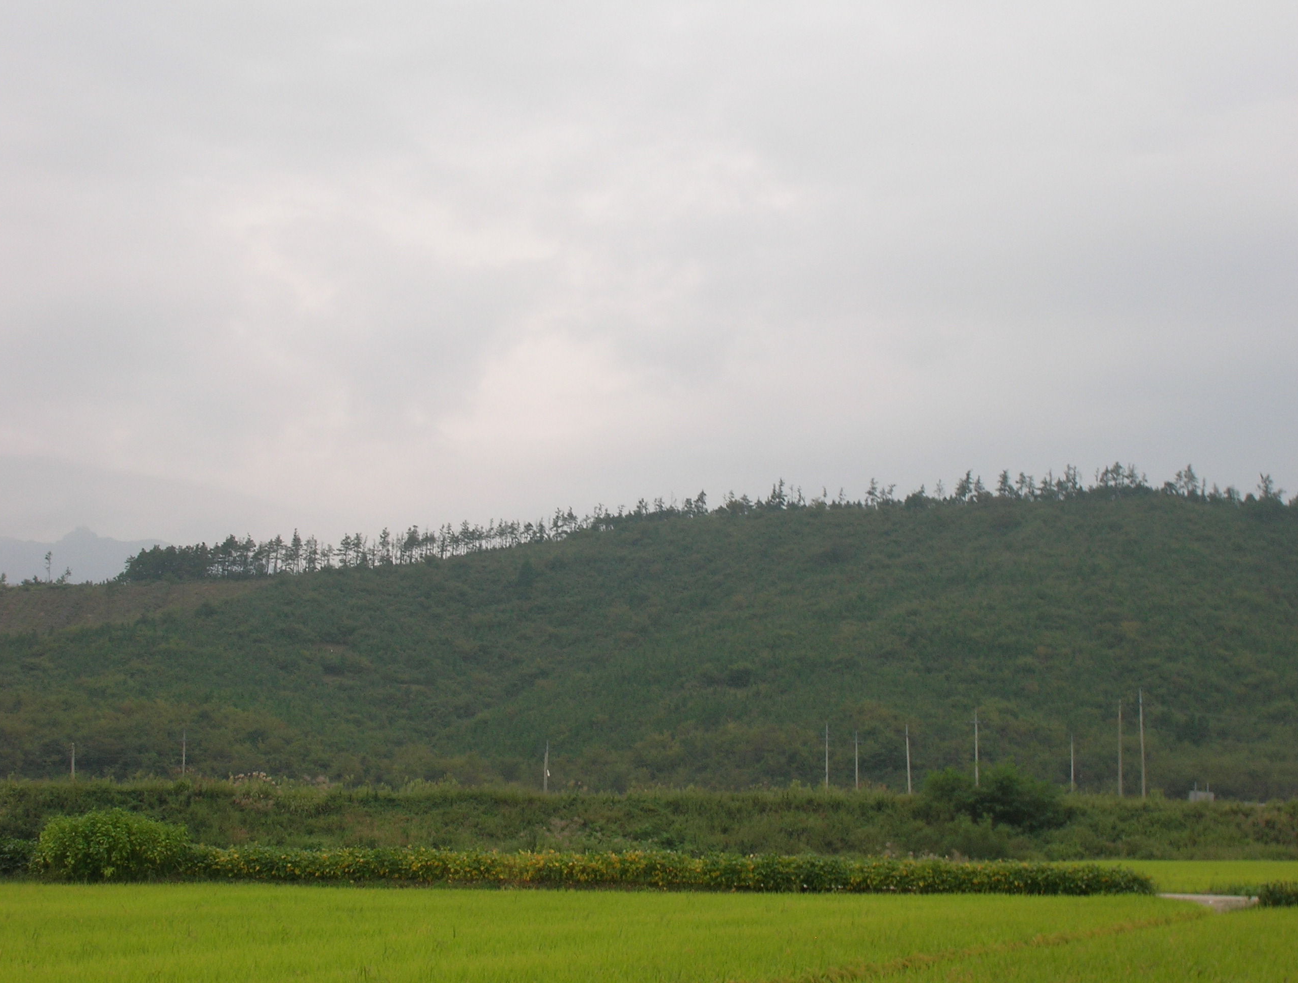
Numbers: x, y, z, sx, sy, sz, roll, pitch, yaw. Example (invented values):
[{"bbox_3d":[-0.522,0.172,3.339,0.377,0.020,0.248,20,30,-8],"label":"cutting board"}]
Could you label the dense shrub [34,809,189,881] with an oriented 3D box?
[{"bbox_3d":[-9.811,6.478,54.000,2.800,1.400,2.100,0,-6,0],"label":"dense shrub"}]

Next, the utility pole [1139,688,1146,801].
[{"bbox_3d":[52.642,27.085,315.000,0.360,11.900,0.360,0,-6,0],"label":"utility pole"}]

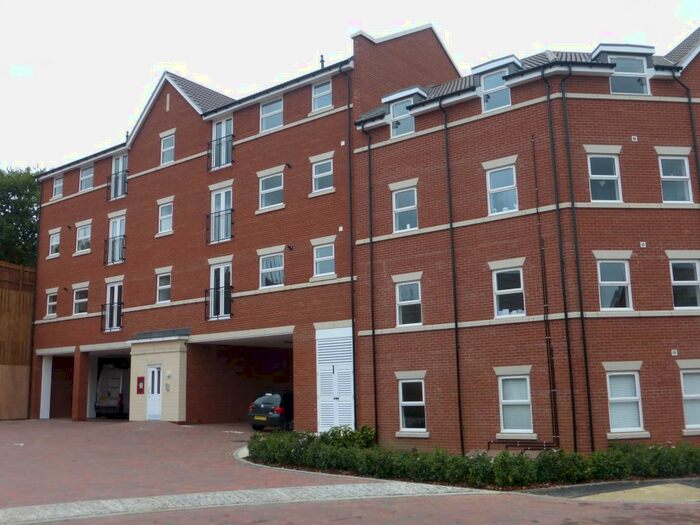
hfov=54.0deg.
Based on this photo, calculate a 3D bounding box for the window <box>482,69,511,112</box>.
[{"bbox_3d":[4.160,-4.902,19.600,0.820,1.150,0.100,-9,-13,35],"label":"window"}]

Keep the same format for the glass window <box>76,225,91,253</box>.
[{"bbox_3d":[-11.940,-1.055,30.875,1.070,1.120,0.100,-9,-13,36],"label":"glass window"}]

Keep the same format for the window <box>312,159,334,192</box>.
[{"bbox_3d":[-0.879,-2.883,22.931,0.921,1.011,0.100,-9,-12,36],"label":"window"}]

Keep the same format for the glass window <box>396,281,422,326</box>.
[{"bbox_3d":[1.762,1.234,20.348,0.840,1.310,0.100,-9,-13,35],"label":"glass window"}]

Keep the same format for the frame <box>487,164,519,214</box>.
[{"bbox_3d":[4.212,-1.977,18.963,0.903,1.307,0.100,-9,-12,36],"label":"frame"}]

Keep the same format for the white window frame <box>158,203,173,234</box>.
[{"bbox_3d":[-7.363,-1.777,27.636,0.914,1.181,0.100,-9,-12,36],"label":"white window frame"}]

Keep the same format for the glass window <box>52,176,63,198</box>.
[{"bbox_3d":[-13.864,-3.624,32.808,0.928,1.009,0.100,-9,-12,36],"label":"glass window"}]

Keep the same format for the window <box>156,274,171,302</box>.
[{"bbox_3d":[-7.295,1.018,27.033,0.820,1.130,0.100,-9,-13,36],"label":"window"}]

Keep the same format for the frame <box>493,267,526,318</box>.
[{"bbox_3d":[4.286,0.839,18.475,0.893,1.308,0.100,-9,-12,36],"label":"frame"}]

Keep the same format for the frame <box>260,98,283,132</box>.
[{"bbox_3d":[-2.809,-5.306,24.713,1.110,1.130,0.100,-9,-13,36],"label":"frame"}]

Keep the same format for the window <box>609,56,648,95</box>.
[{"bbox_3d":[7.663,-5.128,18.855,1.100,1.100,0.100,0,-11,-7],"label":"window"}]

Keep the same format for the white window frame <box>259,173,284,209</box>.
[{"bbox_3d":[-2.725,-2.514,24.262,1.228,1.141,0.100,-9,-12,36],"label":"white window frame"}]

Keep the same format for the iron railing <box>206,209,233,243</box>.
[{"bbox_3d":[-4.814,-1.304,25.411,1.380,1.120,0.130,-9,-13,36],"label":"iron railing"}]

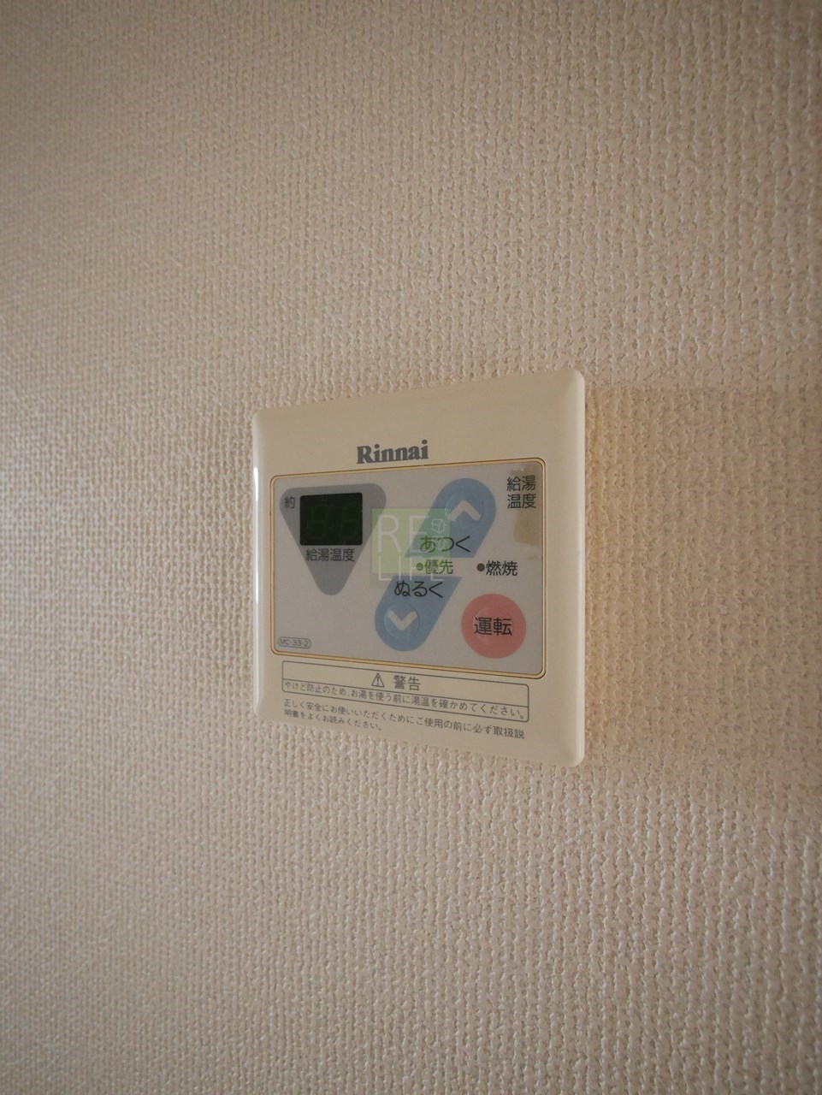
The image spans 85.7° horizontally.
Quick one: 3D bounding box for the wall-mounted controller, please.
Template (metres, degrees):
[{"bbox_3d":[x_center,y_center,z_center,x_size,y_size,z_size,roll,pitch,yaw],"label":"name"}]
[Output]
[{"bbox_3d":[-0.003,0.006,0.158,0.120,0.120,0.018,0,0,20],"label":"wall-mounted controller"}]

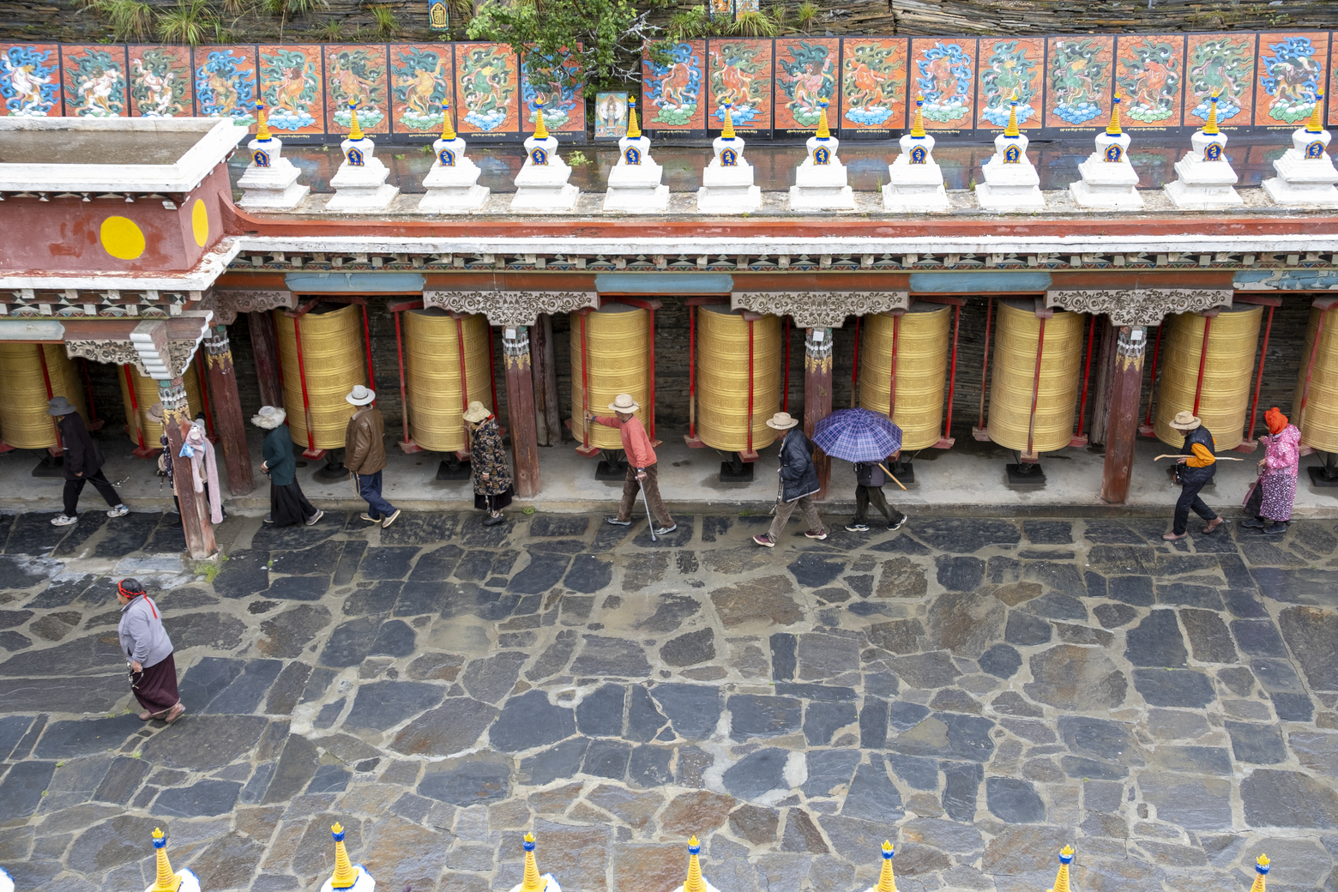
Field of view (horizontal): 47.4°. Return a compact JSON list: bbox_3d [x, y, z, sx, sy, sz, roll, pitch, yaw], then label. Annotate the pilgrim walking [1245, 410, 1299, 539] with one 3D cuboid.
[{"bbox_3d":[6.688,0.269,16.860,0.554,1.523,0.490,0,25,4],"label":"pilgrim walking"}]

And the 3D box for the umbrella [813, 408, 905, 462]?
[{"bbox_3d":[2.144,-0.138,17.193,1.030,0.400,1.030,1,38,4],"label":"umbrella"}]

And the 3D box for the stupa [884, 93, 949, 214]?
[{"bbox_3d":[2.745,-3.293,16.894,0.717,1.179,0.717,0,25,4],"label":"stupa"}]

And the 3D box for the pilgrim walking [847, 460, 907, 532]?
[{"bbox_3d":[2.433,0.272,17.587,0.680,1.548,0.500,0,25,2],"label":"pilgrim walking"}]

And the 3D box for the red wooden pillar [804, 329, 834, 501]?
[{"bbox_3d":[1.751,-0.412,17.913,0.310,2.206,0.310,0,25,2],"label":"red wooden pillar"}]

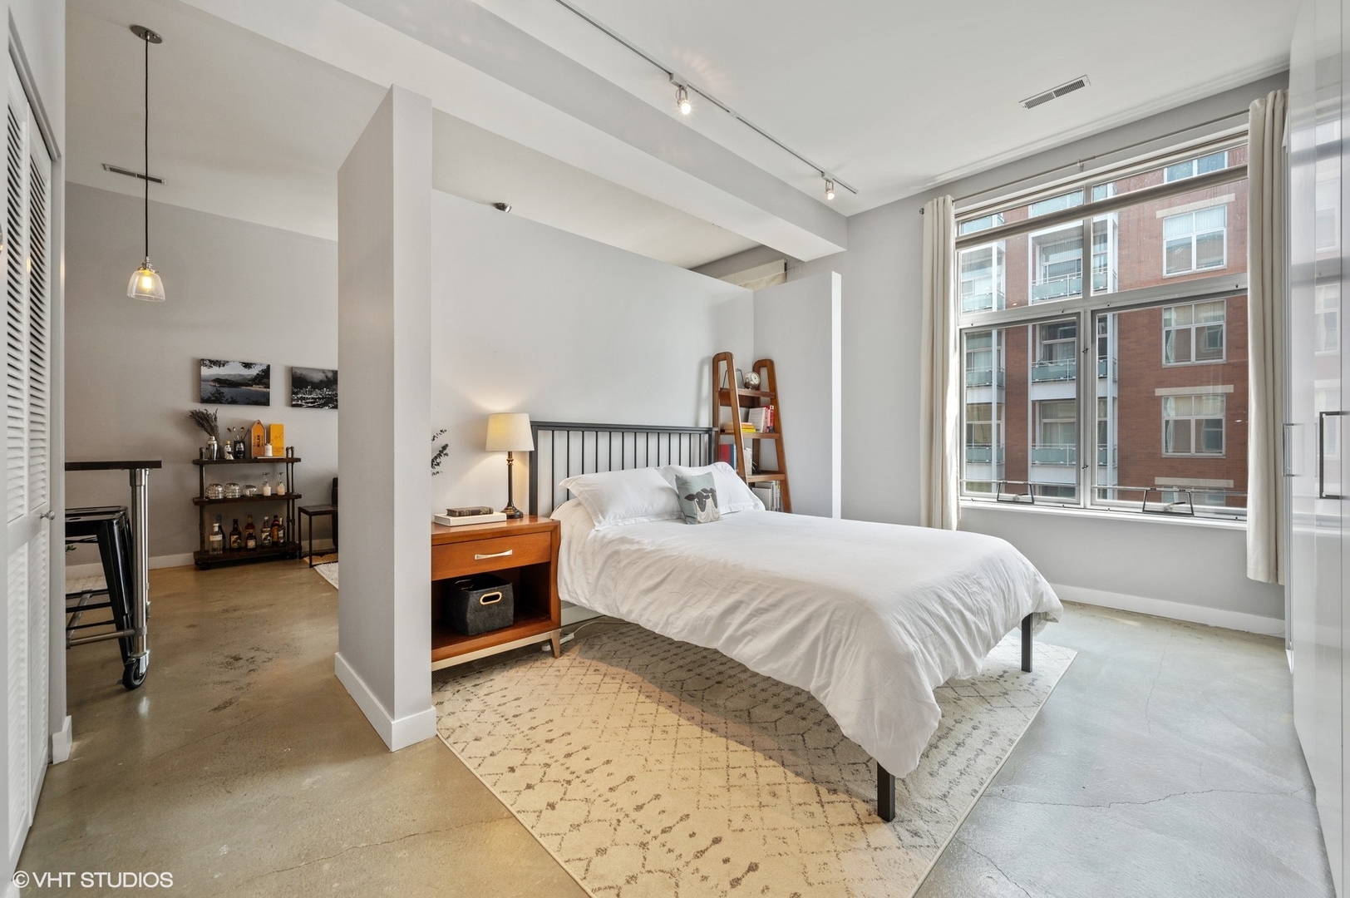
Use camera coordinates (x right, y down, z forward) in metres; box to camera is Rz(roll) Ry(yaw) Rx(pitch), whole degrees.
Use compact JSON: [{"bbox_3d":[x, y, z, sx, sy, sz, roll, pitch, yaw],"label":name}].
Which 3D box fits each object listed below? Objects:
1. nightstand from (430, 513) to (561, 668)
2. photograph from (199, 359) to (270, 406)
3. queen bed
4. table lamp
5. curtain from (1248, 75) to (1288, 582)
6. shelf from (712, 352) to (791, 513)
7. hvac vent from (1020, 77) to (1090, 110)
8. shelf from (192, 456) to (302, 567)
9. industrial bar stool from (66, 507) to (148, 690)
[{"bbox_3d":[-0.976,0.726,2.622,0.701,0.708,0.385,0,0,-43],"label":"nightstand"},{"bbox_3d":[-4.282,-0.639,5.123,0.521,0.419,0.032,0,0,-43],"label":"photograph"},{"bbox_3d":[0.489,0.459,2.766,1.642,1.244,2.188,0,0,-43],"label":"queen bed"},{"bbox_3d":[-0.884,0.094,2.819,0.263,0.558,0.263,0,0,-43],"label":"table lamp"},{"bbox_3d":[3.429,-0.626,2.994,0.225,2.800,0.112,0,0,41],"label":"curtain"},{"bbox_3d":[0.637,0.182,4.060,0.492,1.808,0.471,0,0,-43],"label":"shelf"},{"bbox_3d":[2.346,-2.193,3.247,0.141,0.021,0.342,0,0,-43],"label":"hvac vent"},{"bbox_3d":[-4.112,0.550,5.050,0.789,1.081,0.332,0,0,-43],"label":"shelf"},{"bbox_3d":[-2.770,0.699,2.434,0.428,0.762,0.428,0,0,-43],"label":"industrial bar stool"}]

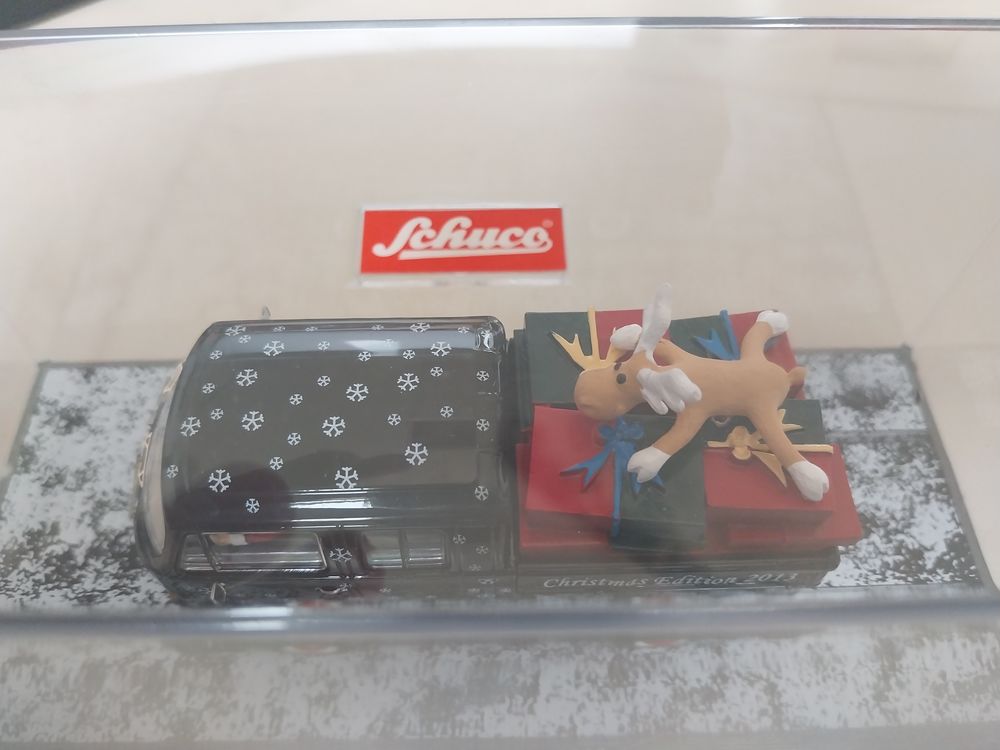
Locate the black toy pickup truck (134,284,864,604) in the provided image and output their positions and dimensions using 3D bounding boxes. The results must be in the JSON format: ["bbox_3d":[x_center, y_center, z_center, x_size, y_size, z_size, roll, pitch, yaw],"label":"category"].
[{"bbox_3d":[-0.004,0.012,0.117,0.103,0.051,0.047,-1,58,-1],"label":"black toy pickup truck"}]

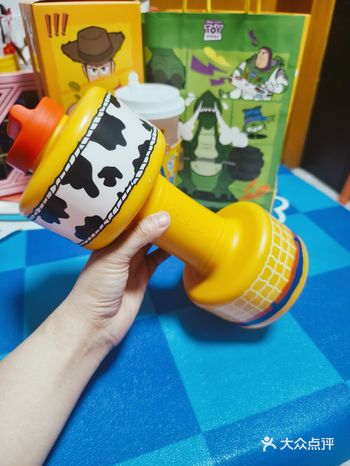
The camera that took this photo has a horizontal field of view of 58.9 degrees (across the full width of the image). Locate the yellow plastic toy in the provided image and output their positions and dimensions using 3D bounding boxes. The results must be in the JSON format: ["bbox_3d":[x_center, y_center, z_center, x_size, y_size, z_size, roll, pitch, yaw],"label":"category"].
[{"bbox_3d":[-0.012,-0.017,0.269,0.261,0.111,0.111,31,0,-24],"label":"yellow plastic toy"}]

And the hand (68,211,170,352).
[{"bbox_3d":[-0.045,0.032,0.261,0.130,0.072,0.080,-56,22,-19],"label":"hand"}]

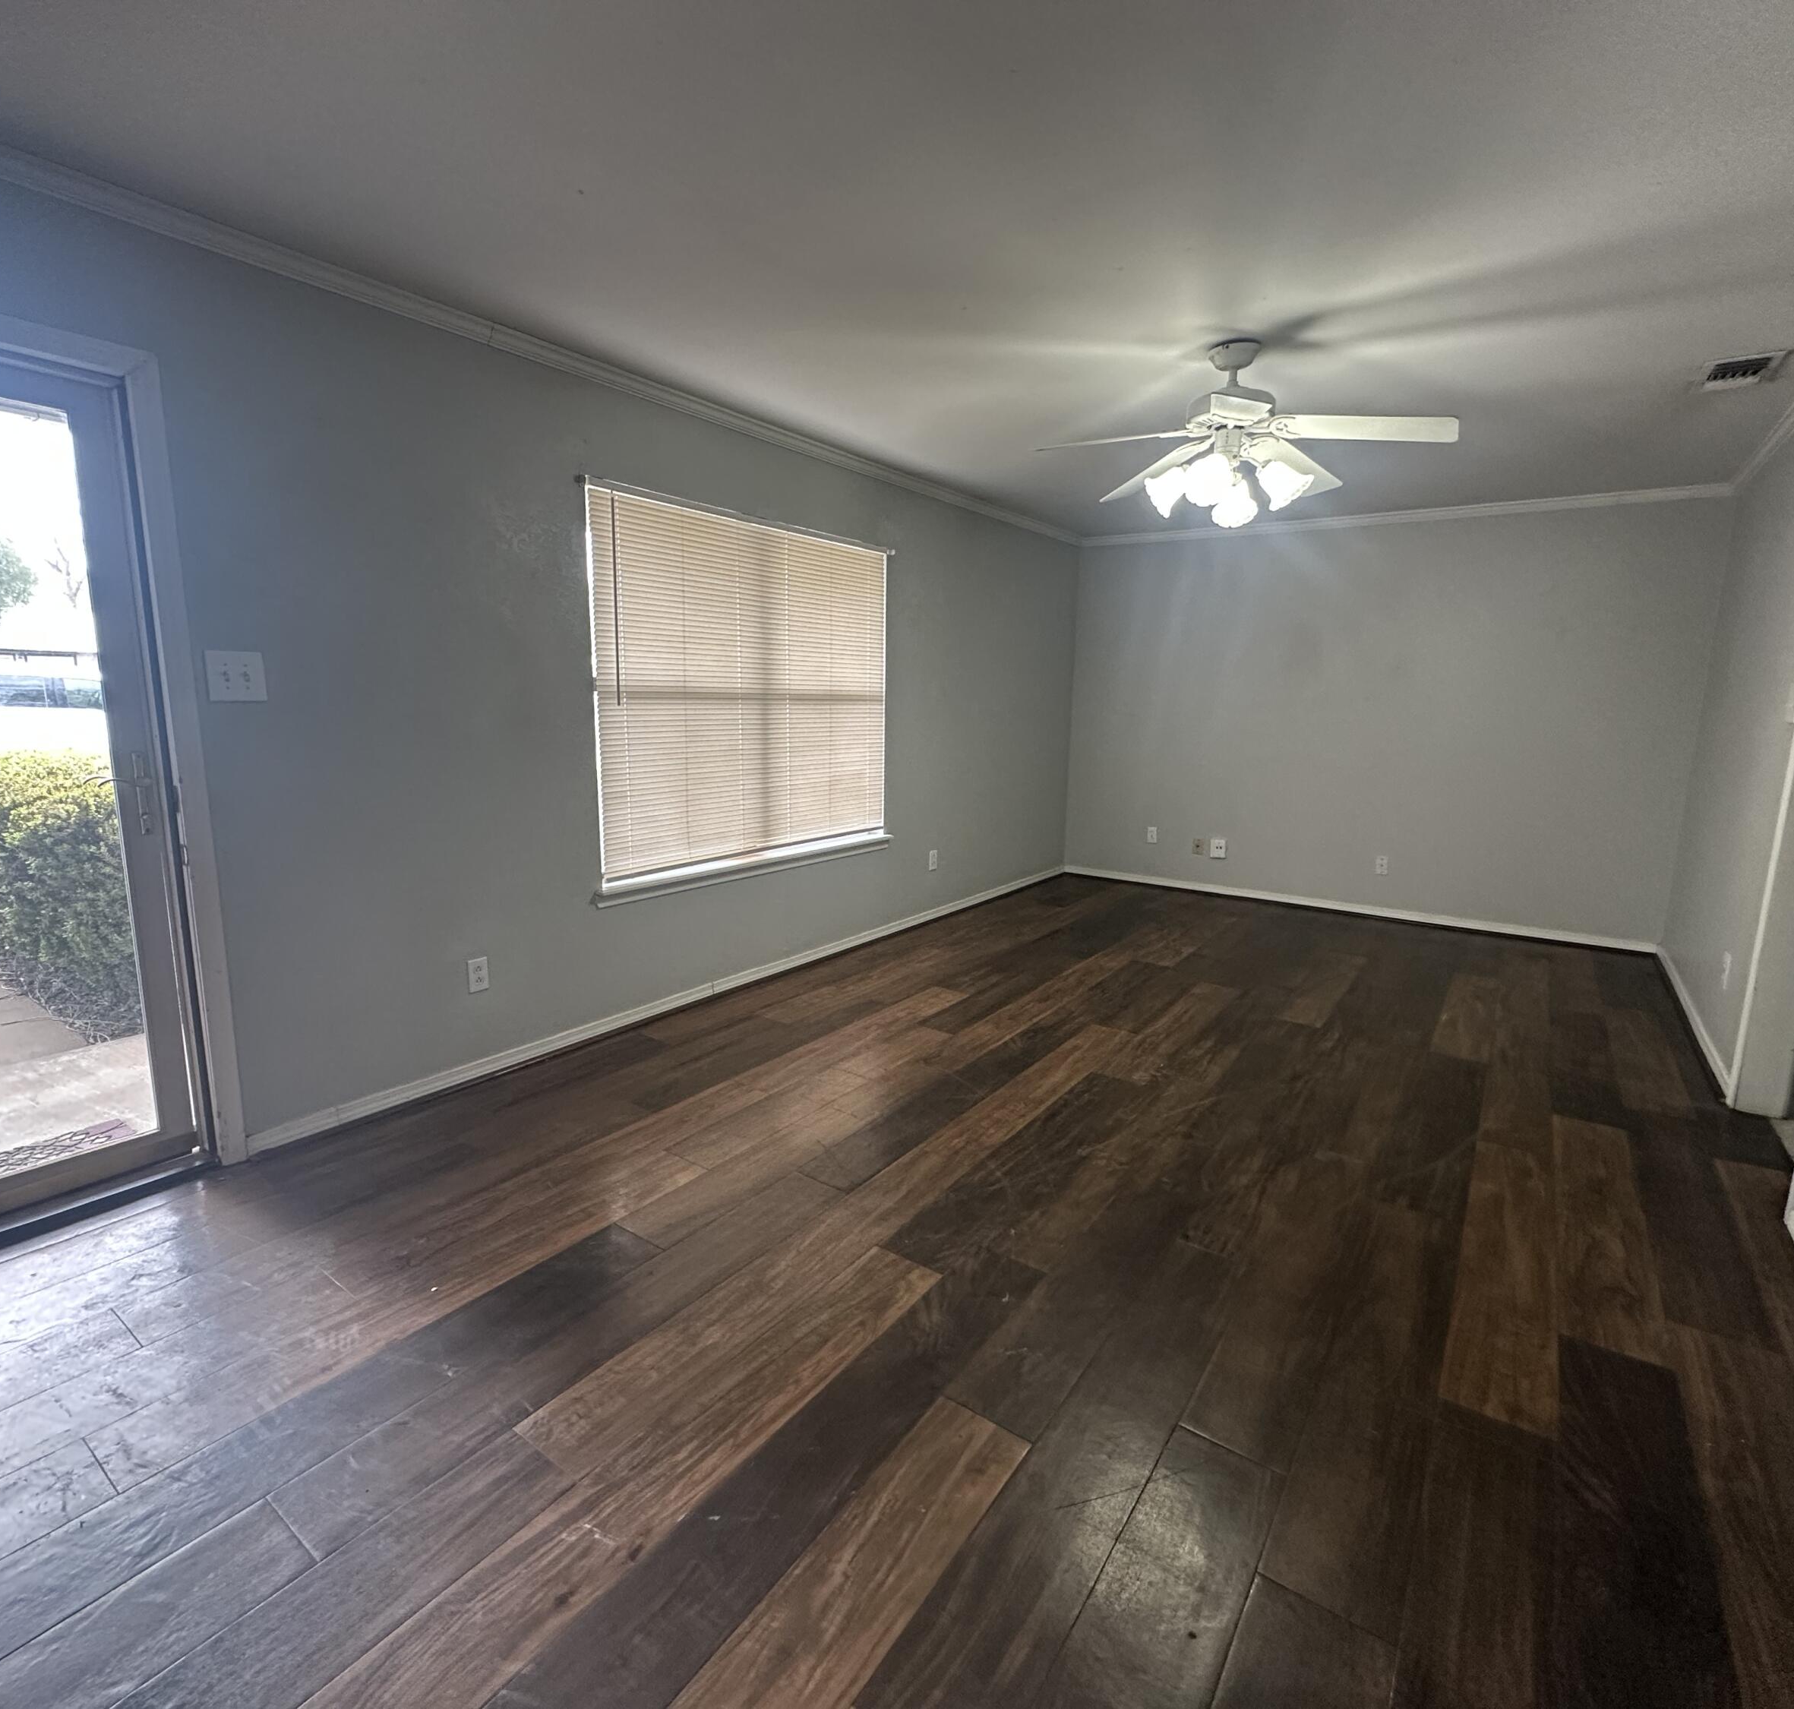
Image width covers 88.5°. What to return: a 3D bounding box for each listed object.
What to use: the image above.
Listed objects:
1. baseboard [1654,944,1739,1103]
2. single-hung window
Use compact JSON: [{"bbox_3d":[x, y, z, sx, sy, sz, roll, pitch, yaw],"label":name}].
[{"bbox_3d":[3.516,0.661,4.103,0.016,0.056,2.353,8,12,34],"label":"baseboard"},{"bbox_3d":[-0.590,-0.720,4.135,0.050,1.445,1.845,8,12,34],"label":"single-hung window"}]

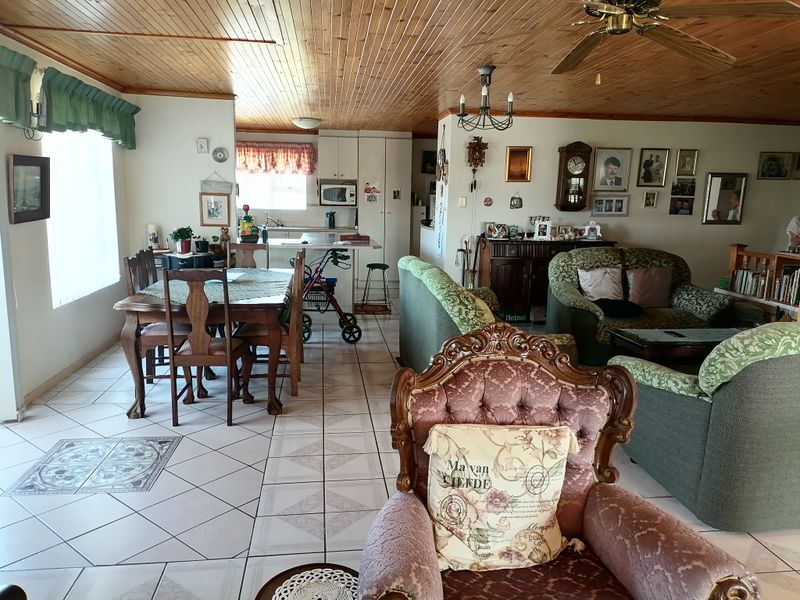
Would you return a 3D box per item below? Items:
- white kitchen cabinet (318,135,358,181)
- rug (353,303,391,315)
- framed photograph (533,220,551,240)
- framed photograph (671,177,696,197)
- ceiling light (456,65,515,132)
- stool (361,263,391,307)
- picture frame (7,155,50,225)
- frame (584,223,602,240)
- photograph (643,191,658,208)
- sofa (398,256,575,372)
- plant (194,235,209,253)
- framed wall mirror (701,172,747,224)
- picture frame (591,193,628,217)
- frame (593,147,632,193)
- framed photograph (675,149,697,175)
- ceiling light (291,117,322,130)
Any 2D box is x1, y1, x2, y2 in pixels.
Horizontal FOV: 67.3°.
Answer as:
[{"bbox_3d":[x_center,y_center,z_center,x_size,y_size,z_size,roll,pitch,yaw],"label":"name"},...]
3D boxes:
[{"bbox_3d":[-0.969,-2.211,9.433,0.612,0.637,0.480,0,10,-7],"label":"white kitchen cabinet"},{"bbox_3d":[-0.388,0.110,7.749,0.463,0.011,0.691,0,10,-7],"label":"rug"},{"bbox_3d":[1.739,-0.850,7.374,0.210,0.240,0.060,0,10,-7],"label":"framed photograph"},{"bbox_3d":[3.782,-1.500,7.999,0.329,0.233,0.020,-1,10,-7],"label":"framed photograph"},{"bbox_3d":[0.665,-1.563,4.657,0.451,0.487,0.438,0,10,-7],"label":"ceiling light"},{"bbox_3d":[-0.301,-0.187,7.864,0.360,0.600,0.360,0,10,-7],"label":"stool"},{"bbox_3d":[-2.484,-0.750,4.059,0.035,0.422,0.505,-1,10,-7],"label":"picture frame"},{"bbox_3d":[2.397,-0.858,7.489,0.237,0.216,0.060,0,10,-7],"label":"frame"},{"bbox_3d":[3.326,-1.323,7.972,0.182,0.208,0.020,-1,10,-7],"label":"photograph"},{"bbox_3d":[0.590,0.221,4.621,0.900,0.950,1.600,-1,10,-11],"label":"sofa"},{"bbox_3d":[-2.084,-0.589,6.324,0.150,0.190,0.150,0,10,-7],"label":"plant"},{"bbox_3d":[4.053,-1.256,7.497,0.519,0.618,0.030,0,10,-7],"label":"framed wall mirror"},{"bbox_3d":[2.686,-1.199,7.654,0.511,0.281,0.031,0,10,-7],"label":"picture frame"},{"bbox_3d":[2.769,-1.692,7.830,0.497,0.551,0.025,-1,10,-7],"label":"frame"},{"bbox_3d":[3.798,-1.811,7.945,0.290,0.342,0.020,-1,10,-7],"label":"framed photograph"},{"bbox_3d":[-1.225,-2.302,7.837,0.394,0.132,0.394,0,10,-7],"label":"ceiling light"}]

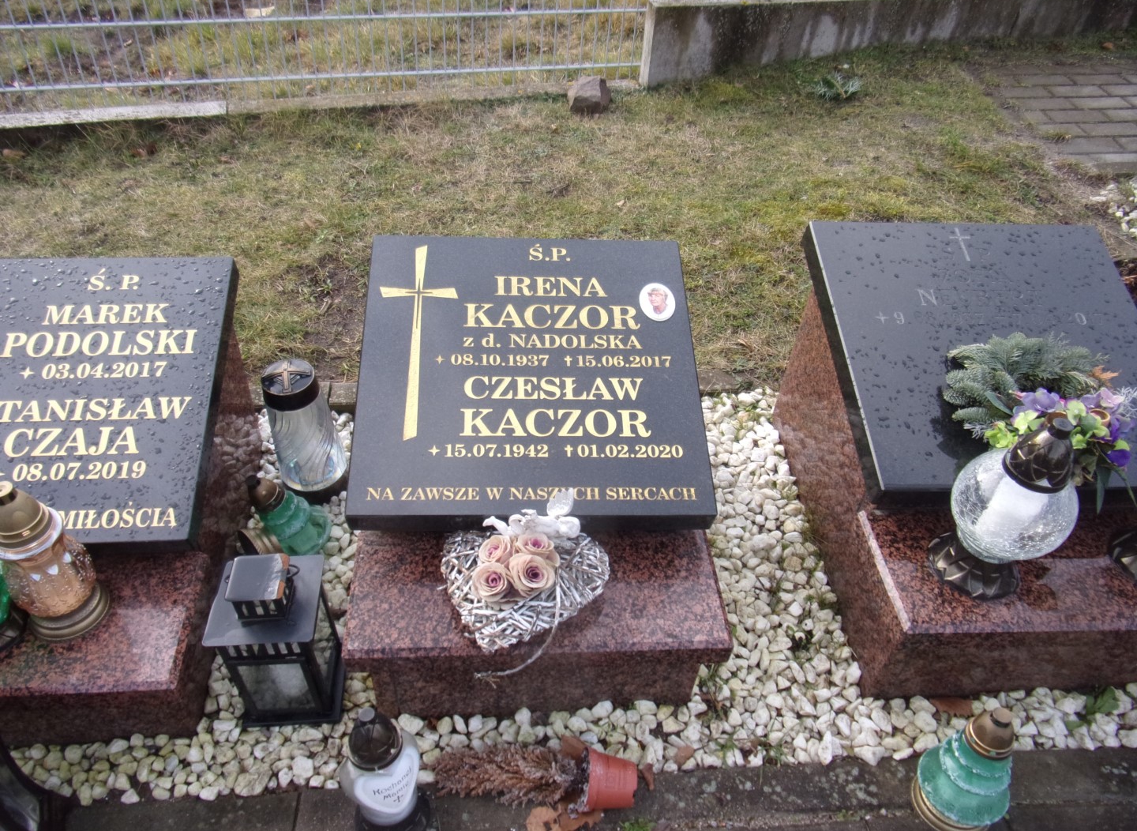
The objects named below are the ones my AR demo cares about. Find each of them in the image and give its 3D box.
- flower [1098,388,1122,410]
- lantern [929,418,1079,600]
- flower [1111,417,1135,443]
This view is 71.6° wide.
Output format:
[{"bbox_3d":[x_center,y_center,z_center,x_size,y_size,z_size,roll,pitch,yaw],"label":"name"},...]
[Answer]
[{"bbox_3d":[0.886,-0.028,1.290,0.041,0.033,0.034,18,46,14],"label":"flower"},{"bbox_3d":[0.721,0.134,1.274,0.190,0.340,0.190,5,43,0],"label":"lantern"},{"bbox_3d":[0.942,0.024,1.340,0.042,0.038,0.032,-3,43,-8],"label":"flower"}]

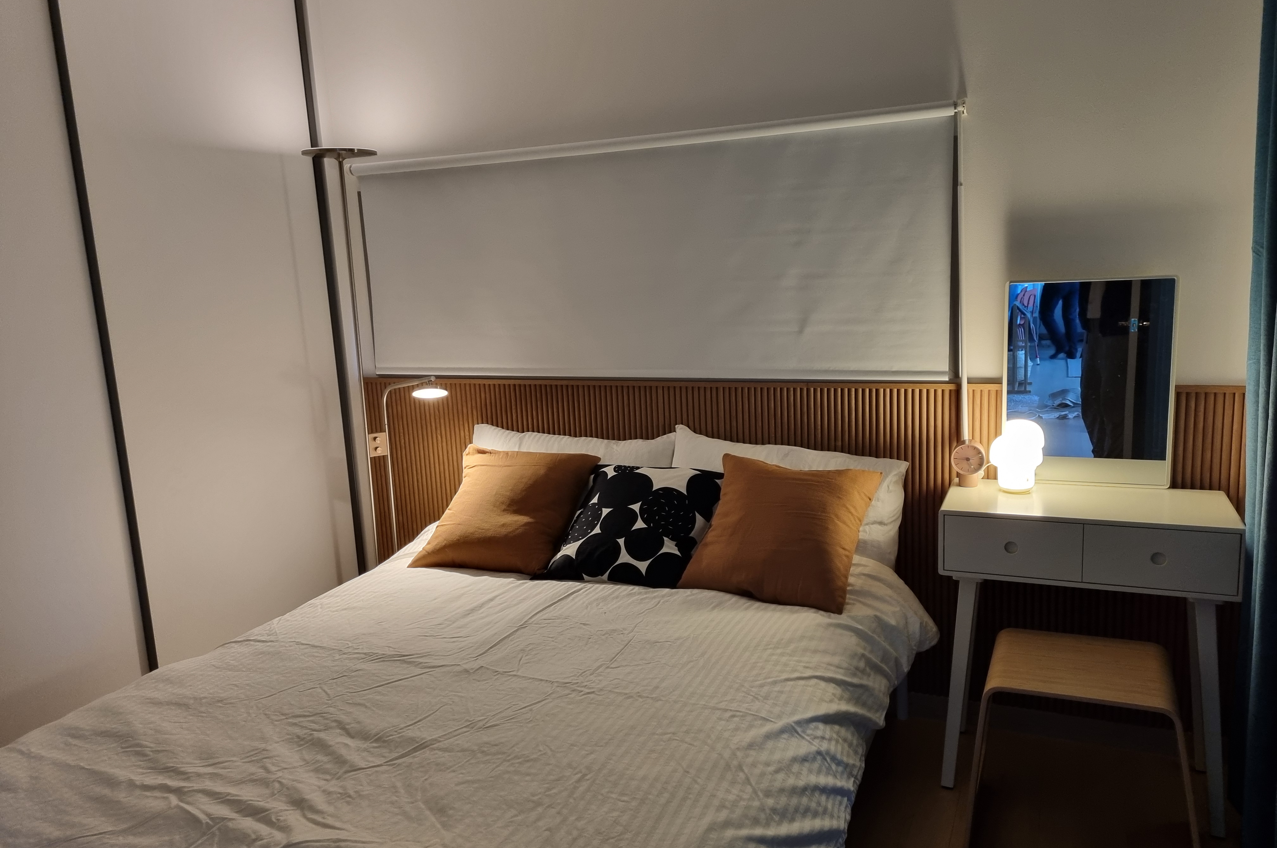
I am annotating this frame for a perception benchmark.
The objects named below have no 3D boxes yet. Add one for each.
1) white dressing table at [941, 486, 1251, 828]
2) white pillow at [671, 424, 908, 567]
[{"bbox_3d":[1.132,0.561,2.464,0.649,0.752,0.333,2,11,24],"label":"white dressing table"},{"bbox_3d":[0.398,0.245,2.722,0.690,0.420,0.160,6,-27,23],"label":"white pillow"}]

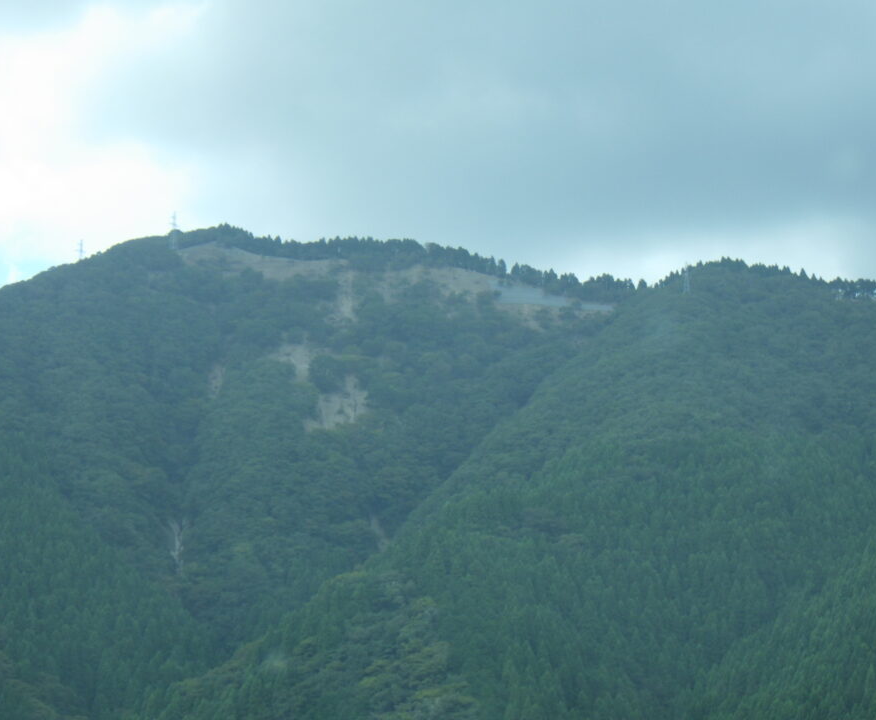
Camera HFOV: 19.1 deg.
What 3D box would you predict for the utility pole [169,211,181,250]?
[{"bbox_3d":[-192.048,-94.384,1900.000,6.500,28.500,5.000,0,-10,0],"label":"utility pole"}]

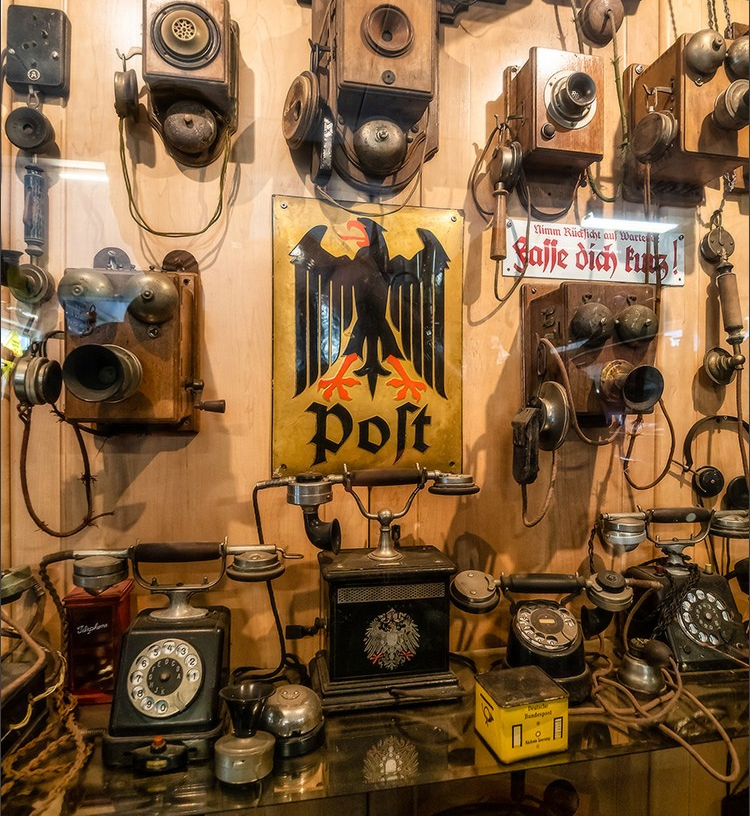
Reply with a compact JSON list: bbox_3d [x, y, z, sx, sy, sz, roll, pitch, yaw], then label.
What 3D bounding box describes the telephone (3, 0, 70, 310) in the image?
[{"bbox_3d":[-0.437,-0.321,0.662,0.071,0.389,0.075,0,0,-11],"label":"telephone"}]

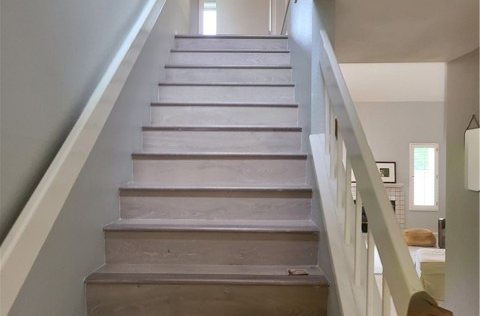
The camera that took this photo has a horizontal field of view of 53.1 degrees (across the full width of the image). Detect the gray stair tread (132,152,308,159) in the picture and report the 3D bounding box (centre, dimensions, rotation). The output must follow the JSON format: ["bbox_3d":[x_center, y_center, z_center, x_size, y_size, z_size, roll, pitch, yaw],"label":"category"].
[{"bbox_3d":[-0.121,-0.016,3.064,1.059,0.030,0.308,0,0,1],"label":"gray stair tread"}]

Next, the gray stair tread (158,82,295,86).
[{"bbox_3d":[-0.100,-0.565,3.892,1.059,0.030,0.308,0,0,1],"label":"gray stair tread"}]

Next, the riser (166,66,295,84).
[{"bbox_3d":[-0.095,-0.672,4.057,1.059,0.160,0.022,0,0,1],"label":"riser"}]

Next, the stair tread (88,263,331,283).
[{"bbox_3d":[-0.137,0.523,2.160,1.023,0.028,0.302,0,2,1],"label":"stair tread"}]

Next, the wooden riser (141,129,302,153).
[{"bbox_3d":[-0.113,-0.099,3.119,1.023,0.154,0.020,0,2,1],"label":"wooden riser"}]

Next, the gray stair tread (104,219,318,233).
[{"bbox_3d":[-0.130,0.344,2.427,1.023,0.028,0.302,0,2,1],"label":"gray stair tread"}]

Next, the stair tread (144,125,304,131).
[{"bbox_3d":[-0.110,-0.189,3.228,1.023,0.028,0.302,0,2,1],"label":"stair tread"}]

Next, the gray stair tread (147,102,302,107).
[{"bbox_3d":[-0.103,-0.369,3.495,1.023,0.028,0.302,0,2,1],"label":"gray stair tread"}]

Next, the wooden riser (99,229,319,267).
[{"bbox_3d":[-0.133,0.440,2.318,1.023,0.154,0.020,0,2,1],"label":"wooden riser"}]

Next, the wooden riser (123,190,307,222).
[{"bbox_3d":[-0.131,0.268,2.677,1.059,0.160,0.022,0,0,1],"label":"wooden riser"}]

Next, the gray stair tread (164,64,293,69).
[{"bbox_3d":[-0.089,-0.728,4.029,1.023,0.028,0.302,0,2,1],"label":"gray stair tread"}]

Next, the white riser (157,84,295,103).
[{"bbox_3d":[-0.102,-0.479,3.781,1.059,0.160,0.022,0,0,1],"label":"white riser"}]

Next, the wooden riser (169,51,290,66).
[{"bbox_3d":[-0.085,-0.817,4.188,1.023,0.154,0.020,0,2,1],"label":"wooden riser"}]

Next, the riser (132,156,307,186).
[{"bbox_3d":[-0.124,0.084,2.953,1.059,0.160,0.022,0,0,1],"label":"riser"}]

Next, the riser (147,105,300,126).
[{"bbox_3d":[-0.110,-0.289,3.505,1.059,0.160,0.022,0,0,1],"label":"riser"}]

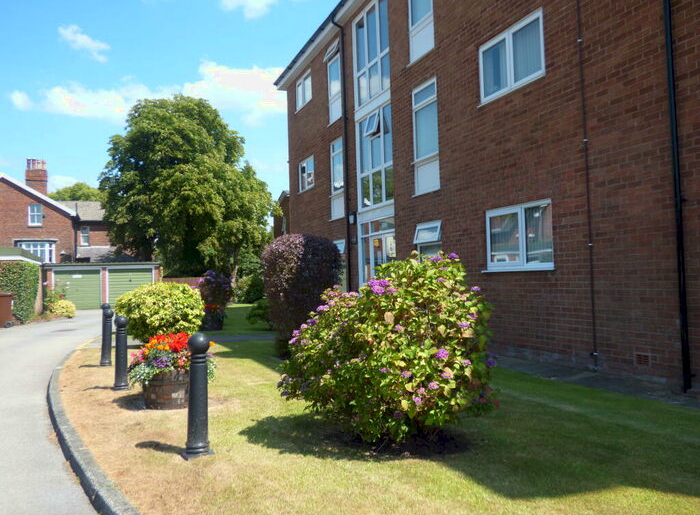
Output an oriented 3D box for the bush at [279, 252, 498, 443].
[{"bbox_3d":[0.299,0.684,5.011,1.720,1.480,1.600,-2,-2,0],"label":"bush"}]

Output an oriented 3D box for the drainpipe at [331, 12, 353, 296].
[{"bbox_3d":[-0.172,-2.183,15.951,0.300,7.870,0.120,-1,-2,-21],"label":"drainpipe"}]

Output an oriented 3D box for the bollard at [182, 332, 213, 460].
[{"bbox_3d":[-1.124,1.008,4.631,0.190,0.900,0.190,-1,-2,-21],"label":"bollard"}]

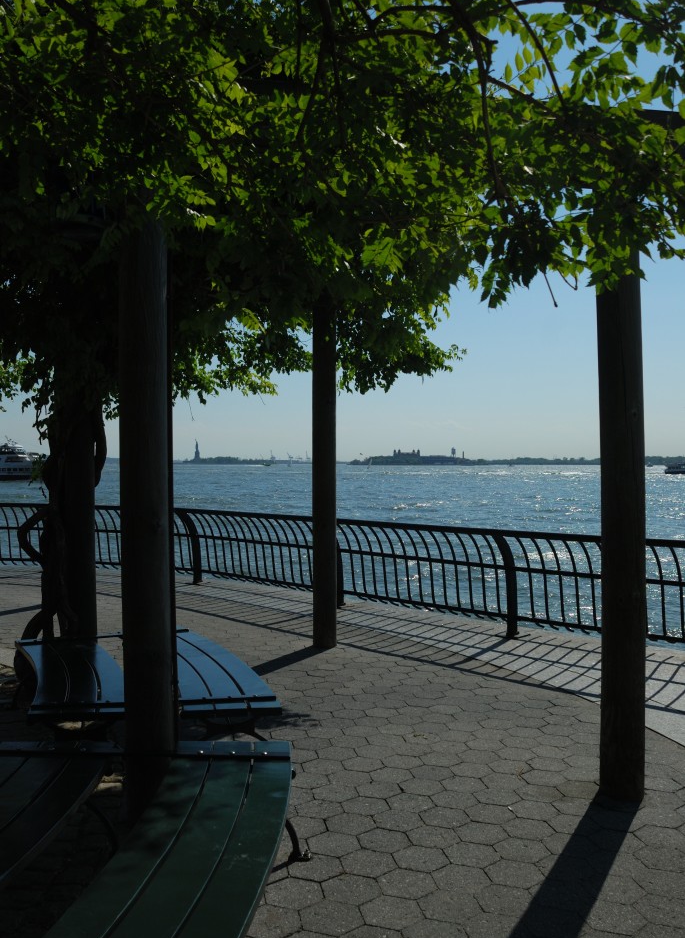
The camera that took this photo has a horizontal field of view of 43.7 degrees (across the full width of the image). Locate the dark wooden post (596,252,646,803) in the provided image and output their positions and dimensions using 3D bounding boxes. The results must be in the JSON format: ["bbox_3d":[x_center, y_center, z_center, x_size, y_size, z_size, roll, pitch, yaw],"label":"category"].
[{"bbox_3d":[1.326,0.060,4.031,0.205,2.950,0.205,0,0,0],"label":"dark wooden post"}]

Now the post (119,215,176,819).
[{"bbox_3d":[-0.859,0.062,3.711,0.205,2.950,0.205,0,0,0],"label":"post"}]

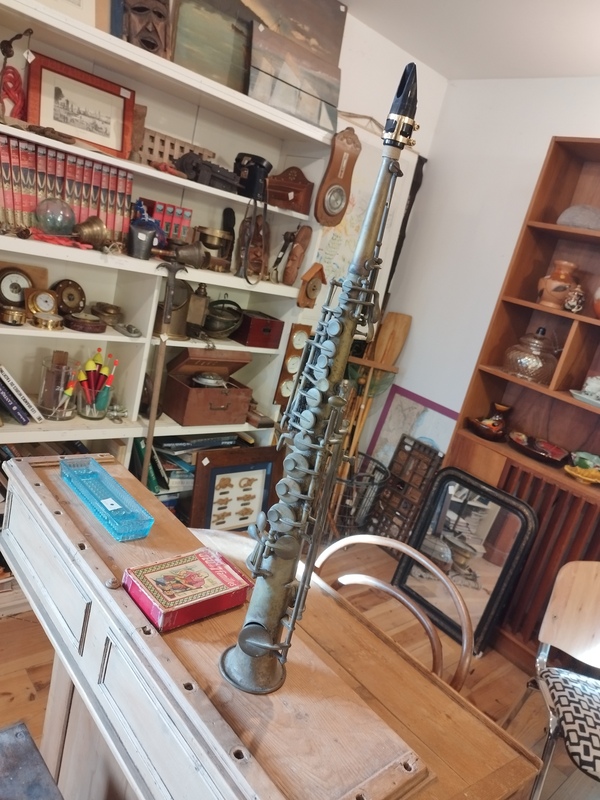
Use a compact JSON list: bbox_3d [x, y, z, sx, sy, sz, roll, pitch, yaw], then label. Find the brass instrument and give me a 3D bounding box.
[{"bbox_3d":[0.022,0.013,0.613,0.100,0.700,0.095,22,17,26],"label":"brass instrument"}]

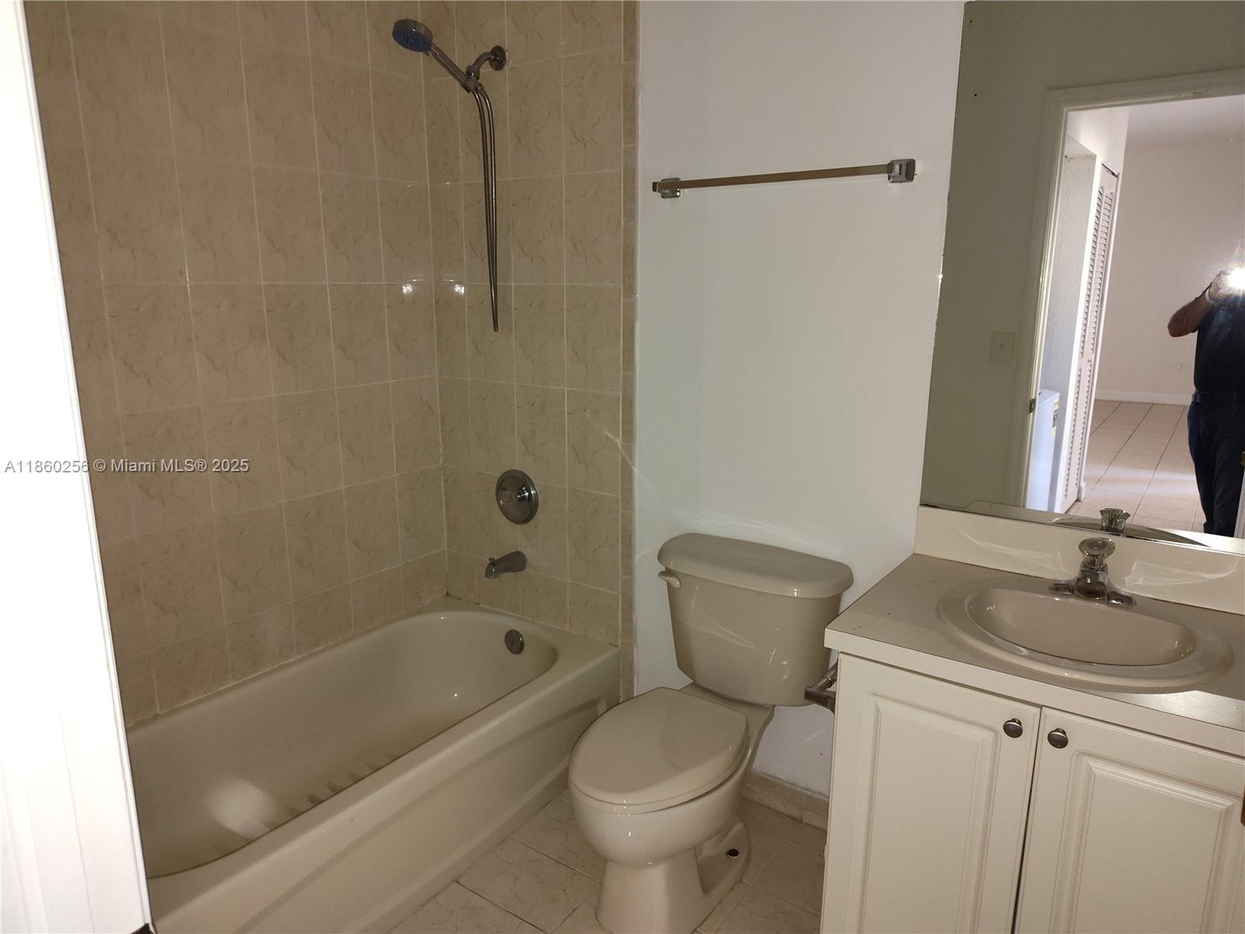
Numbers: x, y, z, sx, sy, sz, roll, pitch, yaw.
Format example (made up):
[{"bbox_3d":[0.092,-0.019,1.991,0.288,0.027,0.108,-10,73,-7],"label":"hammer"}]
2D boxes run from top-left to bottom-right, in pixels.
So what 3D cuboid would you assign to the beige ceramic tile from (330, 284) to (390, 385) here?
[{"bbox_3d":[-0.800,-0.402,2.519,0.010,0.302,0.200,9,16,34],"label":"beige ceramic tile"}]

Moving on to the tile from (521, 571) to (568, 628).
[{"bbox_3d":[-0.252,0.428,2.700,0.201,0.163,0.010,9,15,34],"label":"tile"}]

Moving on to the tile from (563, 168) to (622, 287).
[{"bbox_3d":[-0.082,-0.671,2.332,0.201,0.304,0.010,9,15,34],"label":"tile"}]

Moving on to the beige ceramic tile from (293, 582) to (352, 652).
[{"bbox_3d":[-0.920,0.460,2.544,0.010,0.164,0.200,9,16,34],"label":"beige ceramic tile"}]

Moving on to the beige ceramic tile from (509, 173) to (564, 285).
[{"bbox_3d":[-0.248,-0.697,2.445,0.201,0.304,0.010,9,15,34],"label":"beige ceramic tile"}]

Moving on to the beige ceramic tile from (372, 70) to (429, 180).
[{"bbox_3d":[-0.681,-1.033,2.541,0.010,0.303,0.202,9,16,34],"label":"beige ceramic tile"}]

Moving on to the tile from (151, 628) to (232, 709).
[{"bbox_3d":[-1.150,0.535,2.213,0.010,0.171,0.200,9,15,34],"label":"tile"}]

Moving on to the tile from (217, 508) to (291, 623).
[{"bbox_3d":[-1.036,0.266,2.329,0.010,0.302,0.200,9,16,34],"label":"tile"}]

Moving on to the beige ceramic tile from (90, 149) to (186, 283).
[{"bbox_3d":[-1.145,-0.588,1.958,0.010,0.302,0.200,9,15,34],"label":"beige ceramic tile"}]

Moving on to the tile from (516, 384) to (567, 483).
[{"bbox_3d":[-0.249,-0.099,2.567,0.200,0.301,0.010,9,15,34],"label":"tile"}]

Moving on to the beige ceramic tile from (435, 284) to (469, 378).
[{"bbox_3d":[-0.559,-0.447,2.719,0.145,0.302,0.010,9,16,34],"label":"beige ceramic tile"}]

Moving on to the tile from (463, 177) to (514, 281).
[{"bbox_3d":[-0.411,-0.718,2.543,0.200,0.301,0.010,9,15,34],"label":"tile"}]

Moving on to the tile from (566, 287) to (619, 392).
[{"bbox_3d":[-0.082,-0.371,2.397,0.201,0.303,0.010,9,16,34],"label":"tile"}]

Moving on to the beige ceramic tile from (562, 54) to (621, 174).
[{"bbox_3d":[-0.080,-0.964,2.257,0.200,0.302,0.010,9,15,34],"label":"beige ceramic tile"}]

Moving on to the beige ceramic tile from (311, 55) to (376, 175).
[{"bbox_3d":[-0.800,-0.999,2.383,0.010,0.304,0.201,9,15,34],"label":"beige ceramic tile"}]

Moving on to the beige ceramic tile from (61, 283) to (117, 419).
[{"bbox_3d":[-1.268,-0.256,1.870,0.010,0.302,0.200,9,16,34],"label":"beige ceramic tile"}]

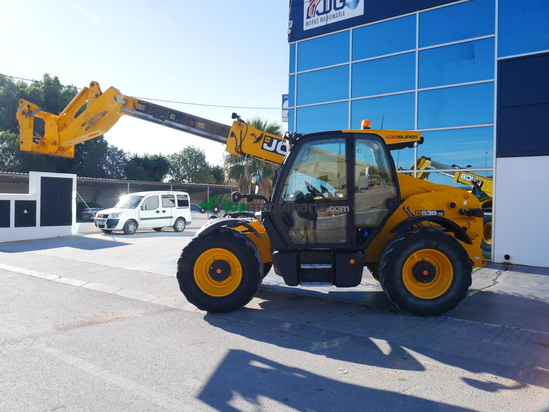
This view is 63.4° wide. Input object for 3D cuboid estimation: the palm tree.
[{"bbox_3d":[-1.300,-2.400,29.000,4.200,6.900,4.200,1,1,5],"label":"palm tree"}]

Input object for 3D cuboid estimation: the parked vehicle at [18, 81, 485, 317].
[{"bbox_3d":[-0.456,-0.307,7.064,7.050,3.480,2.300,1,1,5],"label":"parked vehicle"}]

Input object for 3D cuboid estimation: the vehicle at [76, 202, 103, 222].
[{"bbox_3d":[-11.500,0.420,26.400,1.780,1.450,4.400,0,1,-45],"label":"vehicle"}]

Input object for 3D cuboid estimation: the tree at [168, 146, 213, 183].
[{"bbox_3d":[-7.200,-2.100,38.000,4.000,5.900,4.000,1,1,5],"label":"tree"}]

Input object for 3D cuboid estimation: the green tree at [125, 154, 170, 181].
[{"bbox_3d":[-10.900,-1.800,38.000,4.000,5.200,4.000,1,1,5],"label":"green tree"}]

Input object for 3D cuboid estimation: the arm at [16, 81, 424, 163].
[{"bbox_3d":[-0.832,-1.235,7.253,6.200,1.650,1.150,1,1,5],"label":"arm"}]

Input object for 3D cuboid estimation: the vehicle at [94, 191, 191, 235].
[{"bbox_3d":[-5.670,0.260,19.440,1.720,1.820,4.250,2,1,37],"label":"vehicle"}]

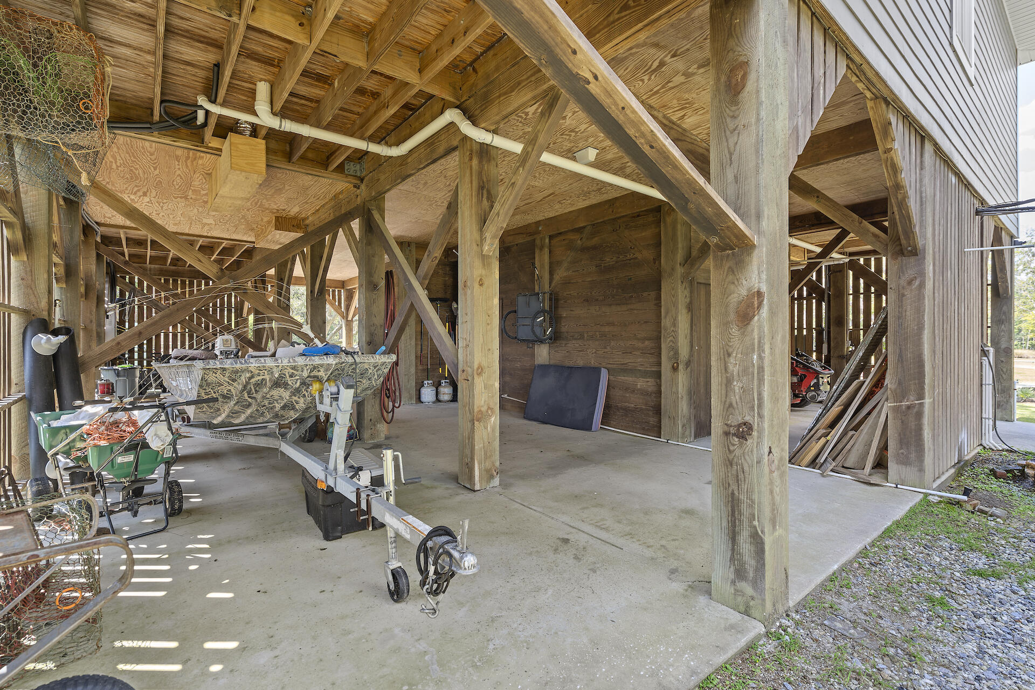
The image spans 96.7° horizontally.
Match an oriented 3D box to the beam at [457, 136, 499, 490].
[{"bbox_3d":[-0.335,-0.296,3.983,0.250,3.013,0.250,0,0,-38],"label":"beam"}]

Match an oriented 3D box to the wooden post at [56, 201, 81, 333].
[{"bbox_3d":[-5.717,-0.334,5.824,0.250,3.087,0.250,0,0,-38],"label":"wooden post"}]

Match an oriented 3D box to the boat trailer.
[{"bbox_3d":[-1.837,0.689,3.654,1.600,1.040,5.100,-1,1,-41],"label":"boat trailer"}]

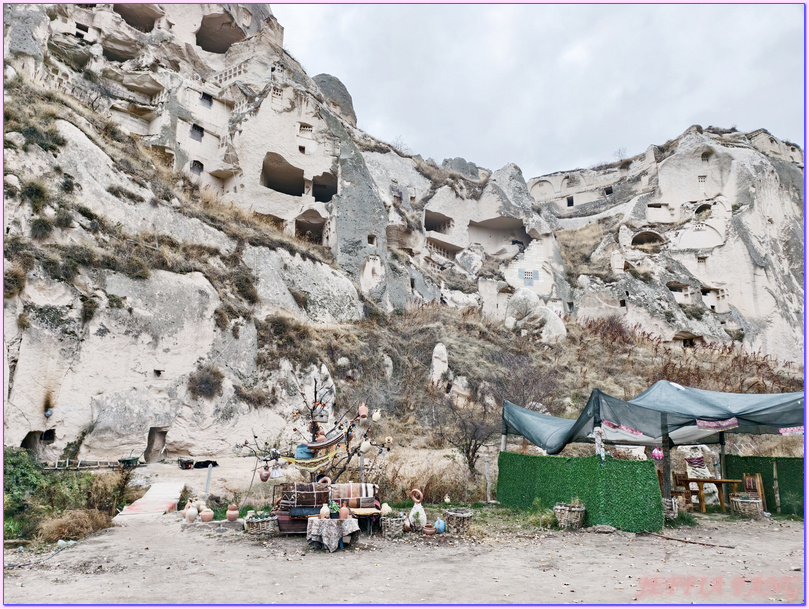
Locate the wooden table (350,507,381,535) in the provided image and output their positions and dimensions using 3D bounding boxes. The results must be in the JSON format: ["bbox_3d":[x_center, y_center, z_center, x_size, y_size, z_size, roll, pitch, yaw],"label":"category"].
[{"bbox_3d":[-0.670,3.721,9.250,0.530,0.430,0.450,0,-12,0],"label":"wooden table"}]

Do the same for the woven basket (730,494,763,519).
[{"bbox_3d":[7.475,4.444,11.809,0.560,0.370,0.520,-8,-16,30],"label":"woven basket"}]

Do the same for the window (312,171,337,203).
[{"bbox_3d":[-6.986,-10.305,47.000,2.000,2.600,1.000,4,-13,-17],"label":"window"}]

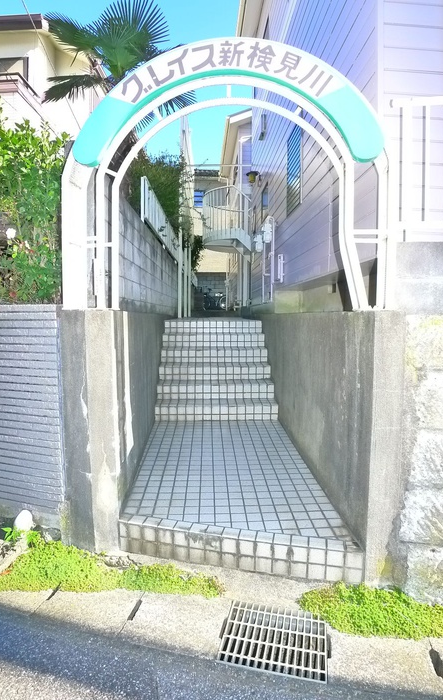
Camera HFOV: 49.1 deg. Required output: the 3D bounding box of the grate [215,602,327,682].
[{"bbox_3d":[0.253,1.392,2.313,0.490,0.045,0.410,1,8,13],"label":"grate"}]

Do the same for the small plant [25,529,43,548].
[{"bbox_3d":[-1.210,1.222,3.140,0.100,0.100,0.095,0,4,-2],"label":"small plant"}]

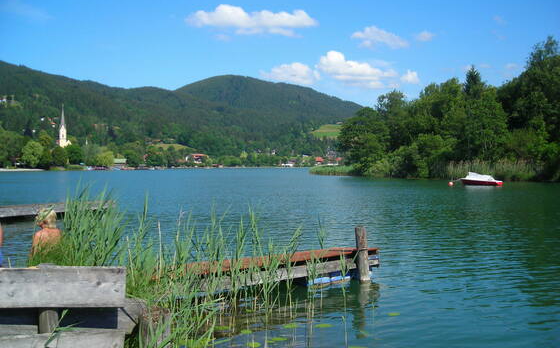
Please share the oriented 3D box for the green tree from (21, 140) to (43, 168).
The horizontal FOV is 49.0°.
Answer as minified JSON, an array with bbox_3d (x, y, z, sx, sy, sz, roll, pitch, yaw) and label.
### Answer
[{"bbox_3d":[-179.897,-13.936,445.000,15.927,20.632,15.130,0,1,0],"label":"green tree"}]

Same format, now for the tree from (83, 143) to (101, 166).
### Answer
[{"bbox_3d":[-137.994,-13.909,450.000,13.177,18.302,12.518,0,1,0],"label":"tree"}]

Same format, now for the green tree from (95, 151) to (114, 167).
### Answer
[{"bbox_3d":[-128.477,-10.981,450.000,14.641,12.445,13.909,0,1,0],"label":"green tree"}]

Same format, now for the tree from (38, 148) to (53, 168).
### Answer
[{"bbox_3d":[-171.669,-11.164,450.000,10.249,15.007,9.736,0,1,0],"label":"tree"}]

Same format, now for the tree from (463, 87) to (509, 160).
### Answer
[{"bbox_3d":[34.100,-7.052,102.000,7.633,14.270,7.251,0,1,0],"label":"tree"}]

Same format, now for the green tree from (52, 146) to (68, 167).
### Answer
[{"bbox_3d":[-160.688,-12.445,450.000,11.713,15.373,11.127,0,1,0],"label":"green tree"}]

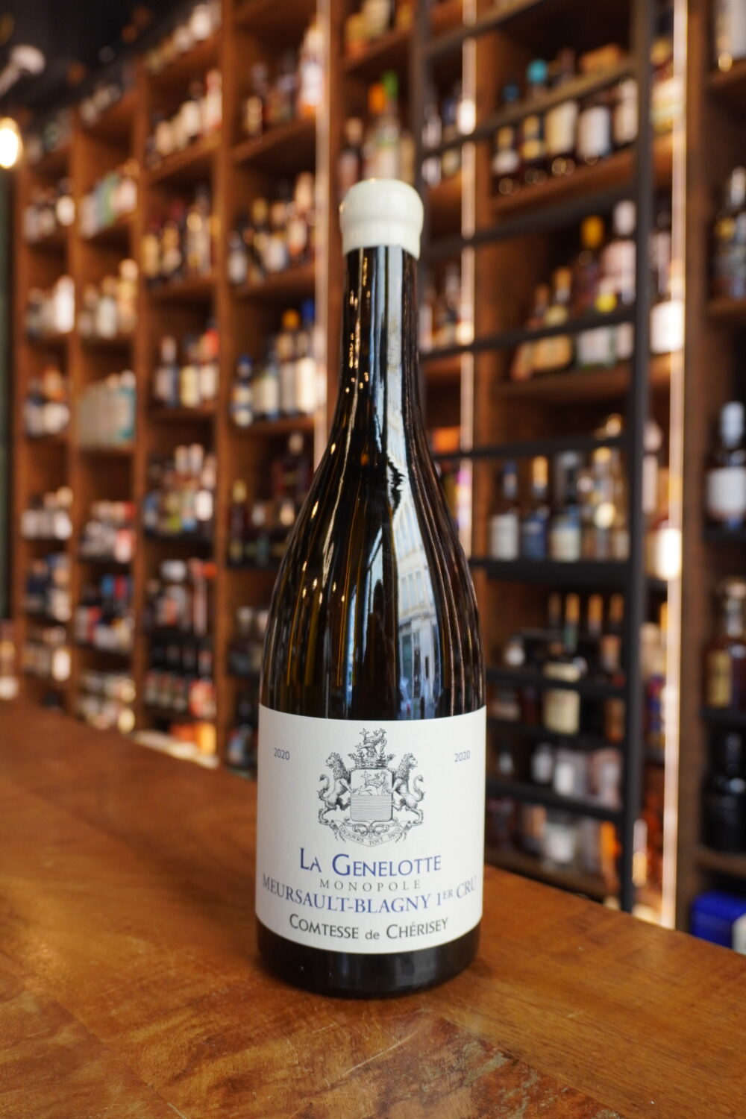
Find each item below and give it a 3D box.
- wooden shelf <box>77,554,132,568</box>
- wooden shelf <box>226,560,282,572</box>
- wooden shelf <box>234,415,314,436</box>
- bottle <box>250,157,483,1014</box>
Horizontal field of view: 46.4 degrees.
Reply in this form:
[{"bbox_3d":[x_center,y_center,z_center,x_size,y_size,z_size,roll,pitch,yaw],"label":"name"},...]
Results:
[{"bbox_3d":[-0.931,0.007,3.401,0.250,0.040,0.399,0,1,-45],"label":"wooden shelf"},{"bbox_3d":[-0.223,0.021,2.683,0.250,0.035,0.426,0,1,-45],"label":"wooden shelf"},{"bbox_3d":[-0.223,-0.396,2.683,0.250,0.035,0.426,0,1,-45],"label":"wooden shelf"},{"bbox_3d":[0.001,0.004,0.331,0.086,0.288,0.086,1,0,0],"label":"bottle"}]

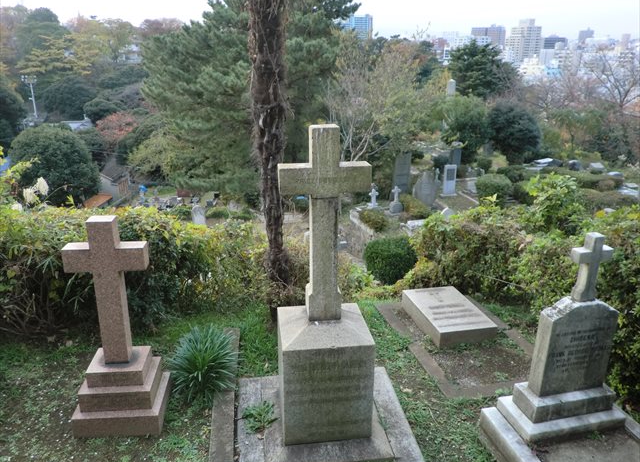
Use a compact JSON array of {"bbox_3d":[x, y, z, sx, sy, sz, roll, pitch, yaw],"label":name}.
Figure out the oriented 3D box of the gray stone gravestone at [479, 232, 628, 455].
[{"bbox_3d":[1.975,0.784,3.672,0.874,1.583,0.428,-4,20,-11],"label":"gray stone gravestone"}]

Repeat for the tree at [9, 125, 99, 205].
[{"bbox_3d":[-21.622,-5.166,39.023,7.083,6.636,6.937,-10,21,-28],"label":"tree"}]

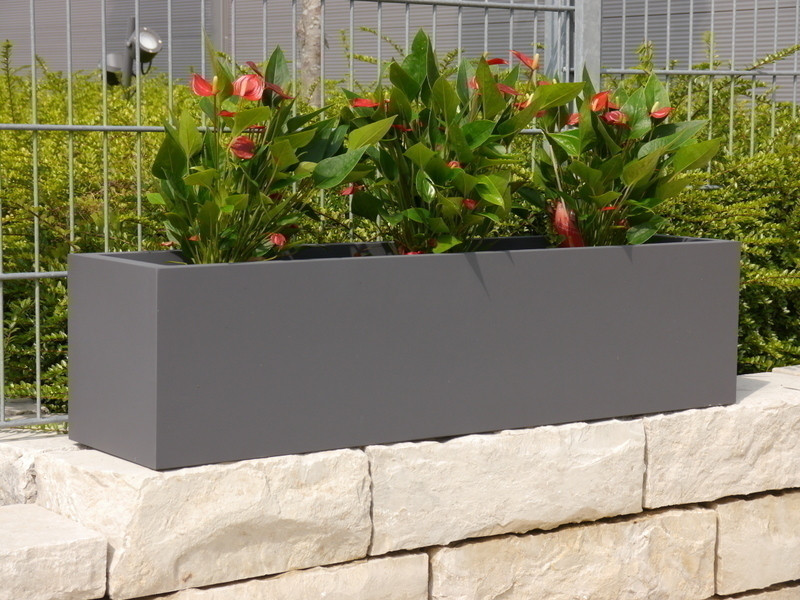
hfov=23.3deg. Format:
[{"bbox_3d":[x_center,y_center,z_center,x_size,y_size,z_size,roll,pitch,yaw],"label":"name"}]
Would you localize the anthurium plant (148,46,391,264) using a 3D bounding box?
[{"bbox_3d":[-0.176,-0.183,2.587,0.300,0.315,0.270,-4,7,-35],"label":"anthurium plant"}]

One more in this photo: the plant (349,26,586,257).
[{"bbox_3d":[0.089,-0.215,2.770,0.320,0.346,0.280,-4,7,-35],"label":"plant"}]

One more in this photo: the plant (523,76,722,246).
[{"bbox_3d":[0.340,-0.202,2.953,0.280,0.287,0.260,1,6,0],"label":"plant"}]

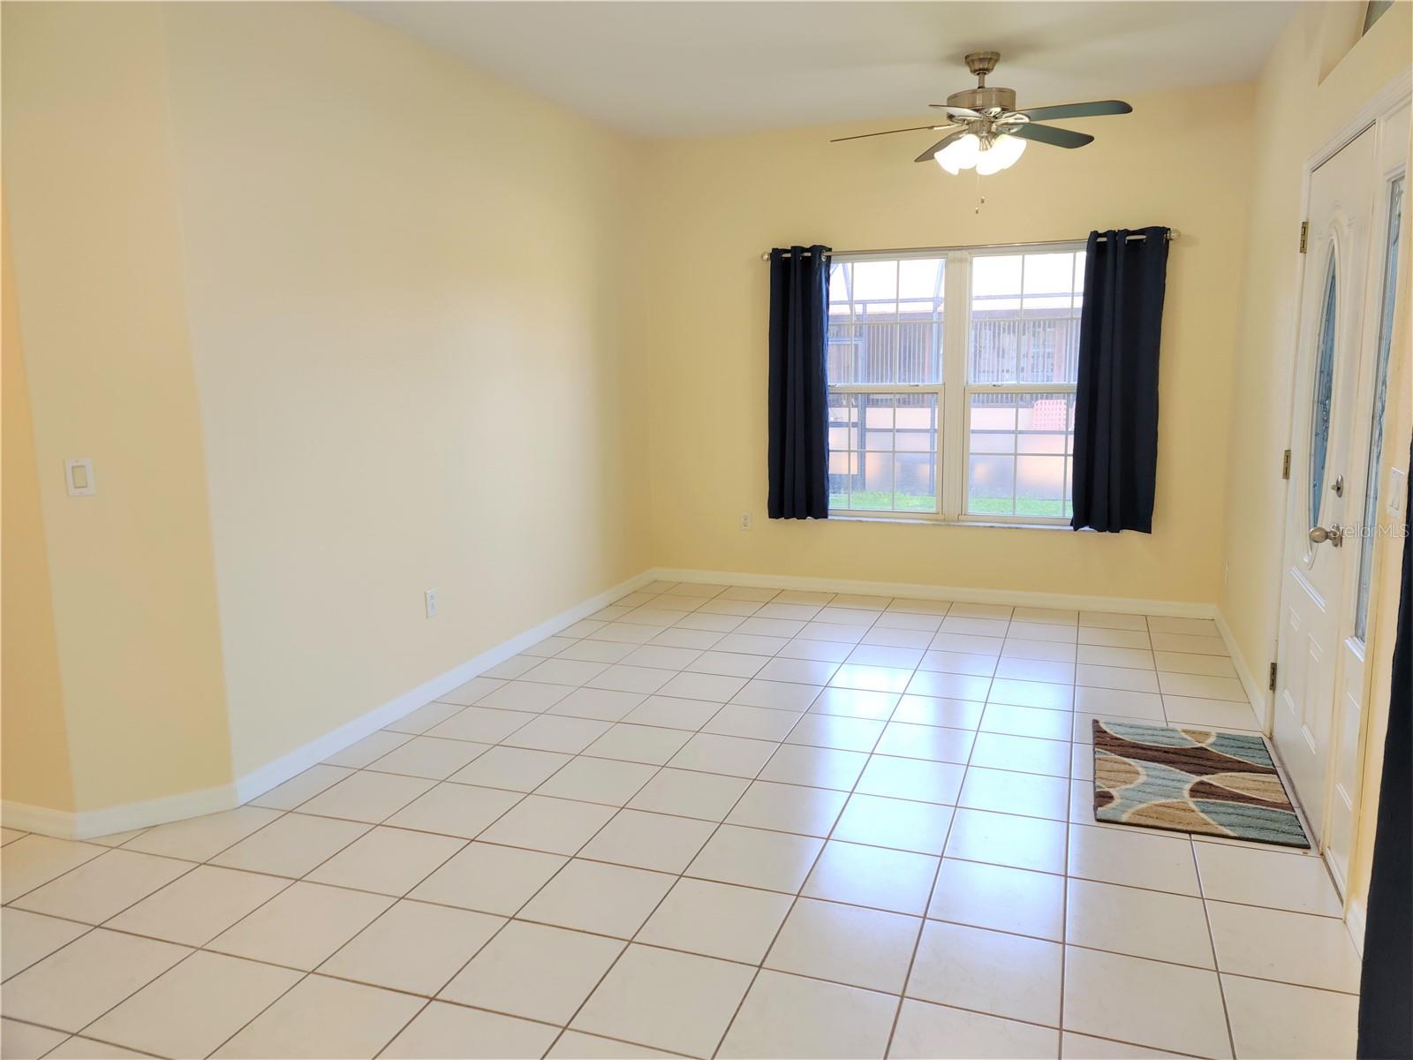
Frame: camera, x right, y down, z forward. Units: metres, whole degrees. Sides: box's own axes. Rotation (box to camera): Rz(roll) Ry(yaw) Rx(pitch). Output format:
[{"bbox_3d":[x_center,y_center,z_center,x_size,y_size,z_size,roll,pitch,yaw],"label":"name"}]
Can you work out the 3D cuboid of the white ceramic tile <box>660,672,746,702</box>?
[{"bbox_3d":[-0.015,0.687,4.622,0.333,0.010,0.337,3,11,20],"label":"white ceramic tile"}]

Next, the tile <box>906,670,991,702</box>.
[{"bbox_3d":[1.051,0.677,4.580,0.331,0.010,0.333,3,11,19],"label":"tile"}]

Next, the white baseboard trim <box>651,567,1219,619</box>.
[{"bbox_3d":[1.190,0.354,6.169,3.200,0.078,0.015,3,11,19],"label":"white baseboard trim"}]

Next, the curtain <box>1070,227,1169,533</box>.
[{"bbox_3d":[2.138,-0.749,5.475,0.389,1.548,0.110,3,11,20],"label":"curtain"}]

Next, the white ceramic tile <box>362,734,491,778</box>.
[{"bbox_3d":[-1.003,0.828,3.850,0.328,0.010,0.340,3,11,19],"label":"white ceramic tile"}]

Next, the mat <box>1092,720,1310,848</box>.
[{"bbox_3d":[1.634,0.837,3.613,0.588,0.015,0.893,3,11,19],"label":"mat"}]

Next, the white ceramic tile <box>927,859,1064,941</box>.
[{"bbox_3d":[0.774,0.977,2.821,0.329,0.010,0.340,3,11,19],"label":"white ceramic tile"}]

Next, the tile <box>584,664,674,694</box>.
[{"bbox_3d":[-0.331,0.671,4.733,0.334,0.010,0.337,3,11,20],"label":"tile"}]

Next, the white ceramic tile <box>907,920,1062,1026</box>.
[{"bbox_3d":[0.672,1.056,2.544,0.334,0.010,0.337,3,11,20],"label":"white ceramic tile"}]

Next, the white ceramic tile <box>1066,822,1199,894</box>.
[{"bbox_3d":[1.231,0.956,3.077,0.334,0.010,0.337,3,11,20],"label":"white ceramic tile"}]

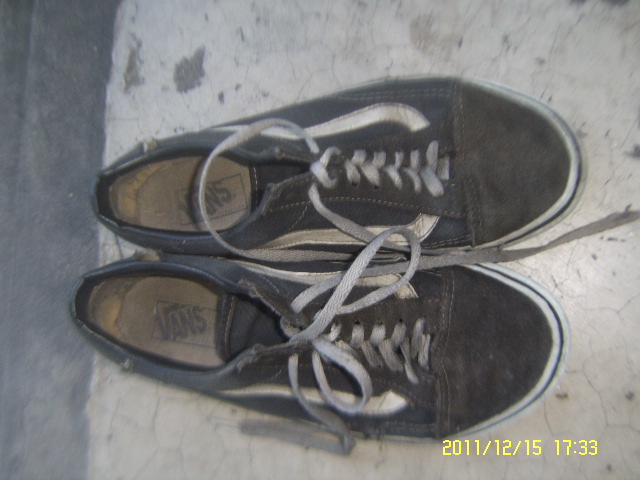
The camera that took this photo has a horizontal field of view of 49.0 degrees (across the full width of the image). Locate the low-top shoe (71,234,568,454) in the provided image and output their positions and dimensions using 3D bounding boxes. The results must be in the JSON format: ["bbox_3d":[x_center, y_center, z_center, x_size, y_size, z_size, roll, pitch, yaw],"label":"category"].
[{"bbox_3d":[0.001,0.062,0.401,0.290,0.100,0.110,4,89,6],"label":"low-top shoe"}]

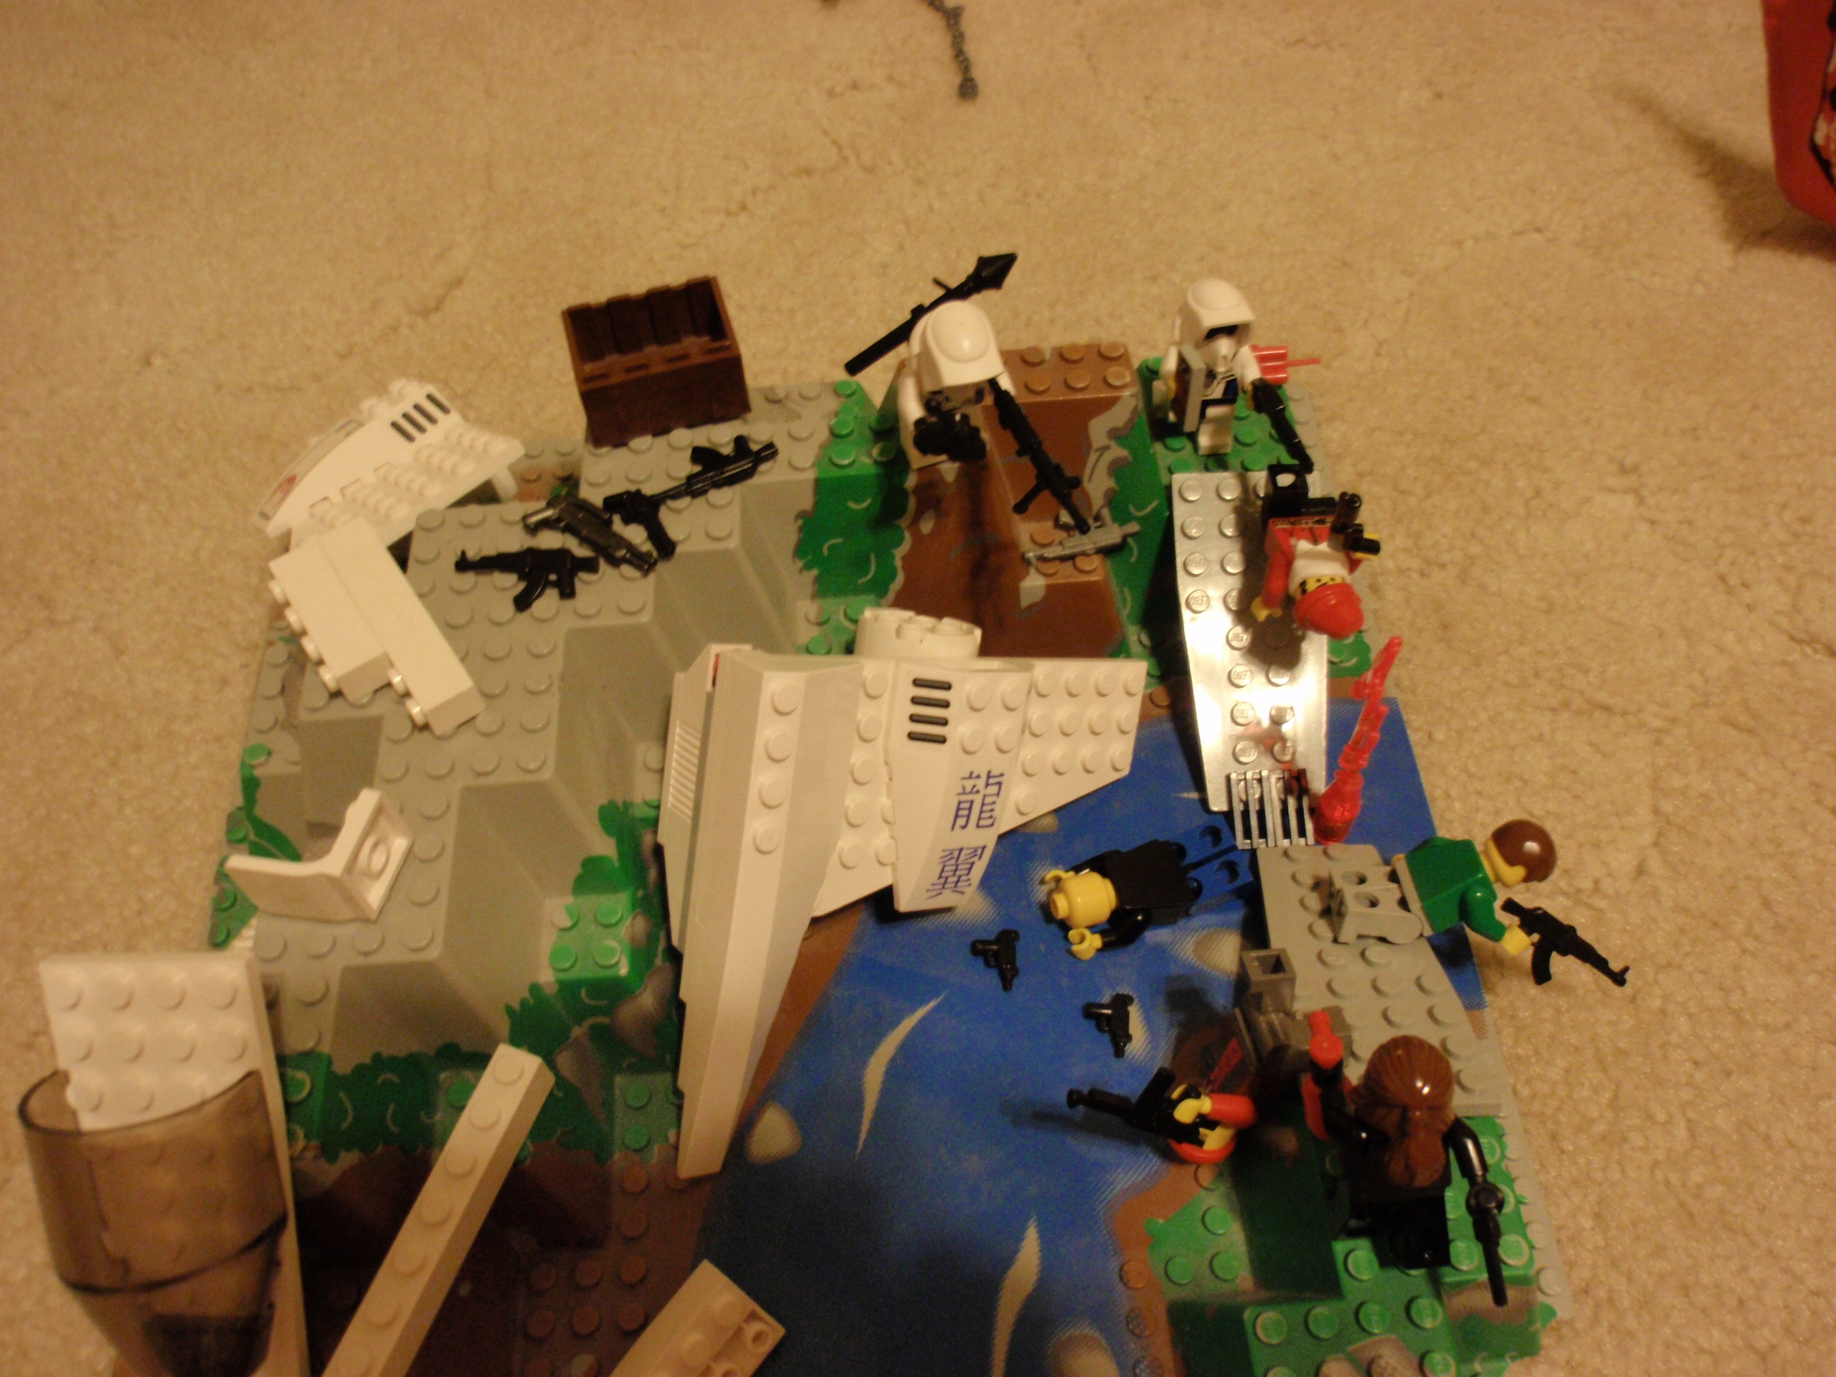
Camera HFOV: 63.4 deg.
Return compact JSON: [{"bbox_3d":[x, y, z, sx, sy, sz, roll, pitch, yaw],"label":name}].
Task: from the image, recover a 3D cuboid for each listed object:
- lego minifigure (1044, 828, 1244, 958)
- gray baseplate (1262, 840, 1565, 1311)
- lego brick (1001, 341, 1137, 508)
[{"bbox_3d":[0.046,0.039,0.294,0.041,0.013,0.022,-13,56,-7],"label":"lego minifigure"},{"bbox_3d":[0.084,0.059,0.260,0.048,0.038,0.088,-5,55,-1],"label":"gray baseplate"},{"bbox_3d":[0.029,-0.053,0.312,0.031,0.030,0.023,-5,56,0],"label":"lego brick"}]

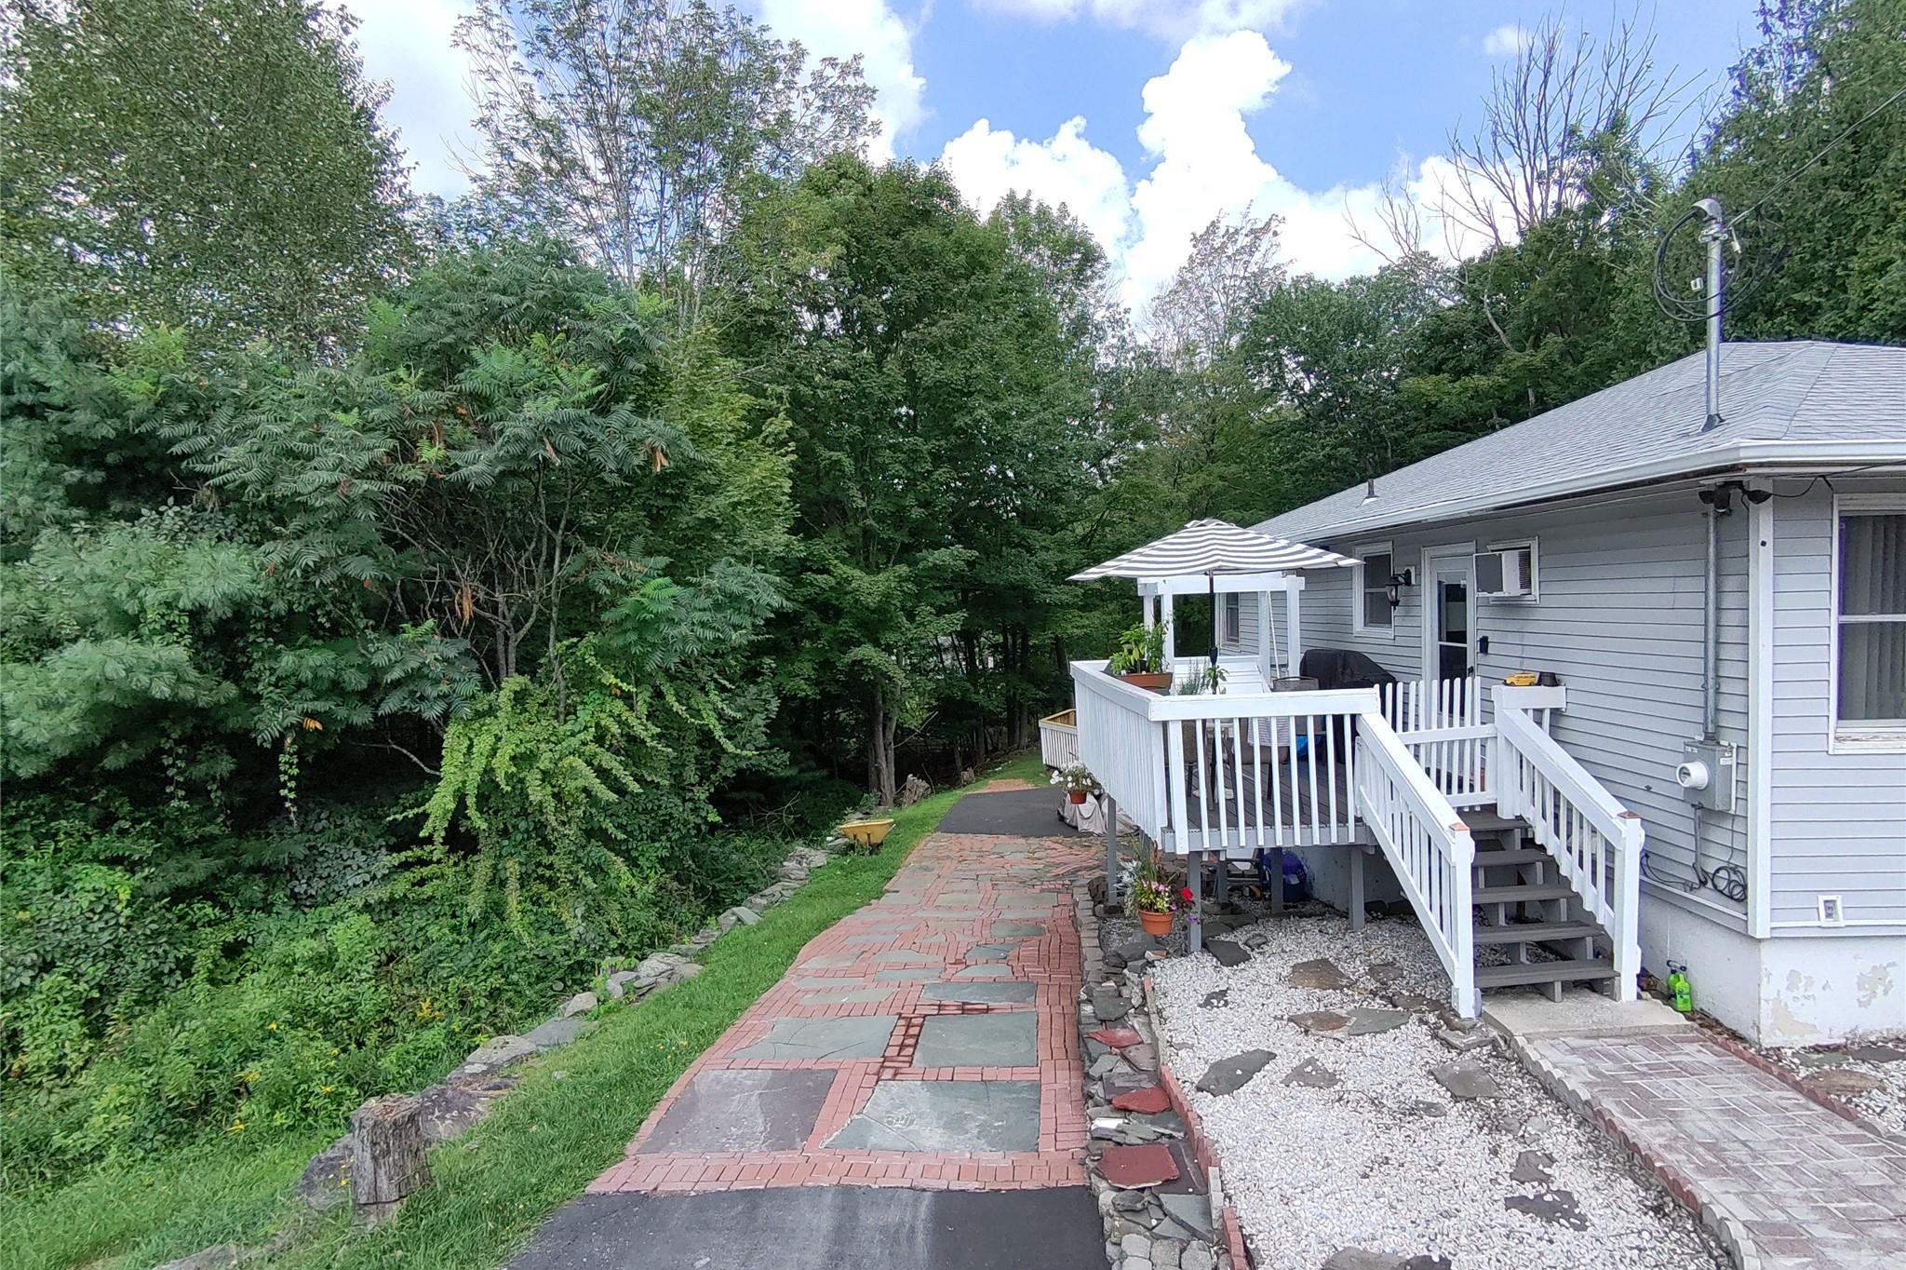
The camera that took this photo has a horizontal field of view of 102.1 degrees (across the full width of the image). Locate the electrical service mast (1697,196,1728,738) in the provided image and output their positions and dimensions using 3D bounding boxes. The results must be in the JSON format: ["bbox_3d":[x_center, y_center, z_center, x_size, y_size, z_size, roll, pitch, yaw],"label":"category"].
[{"bbox_3d":[4.750,-1.050,4.830,0.180,3.380,0.130,-1,2,0],"label":"electrical service mast"}]

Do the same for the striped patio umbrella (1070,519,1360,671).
[{"bbox_3d":[2.350,0.200,6.950,2.600,2.450,2.600,-1,2,0],"label":"striped patio umbrella"}]

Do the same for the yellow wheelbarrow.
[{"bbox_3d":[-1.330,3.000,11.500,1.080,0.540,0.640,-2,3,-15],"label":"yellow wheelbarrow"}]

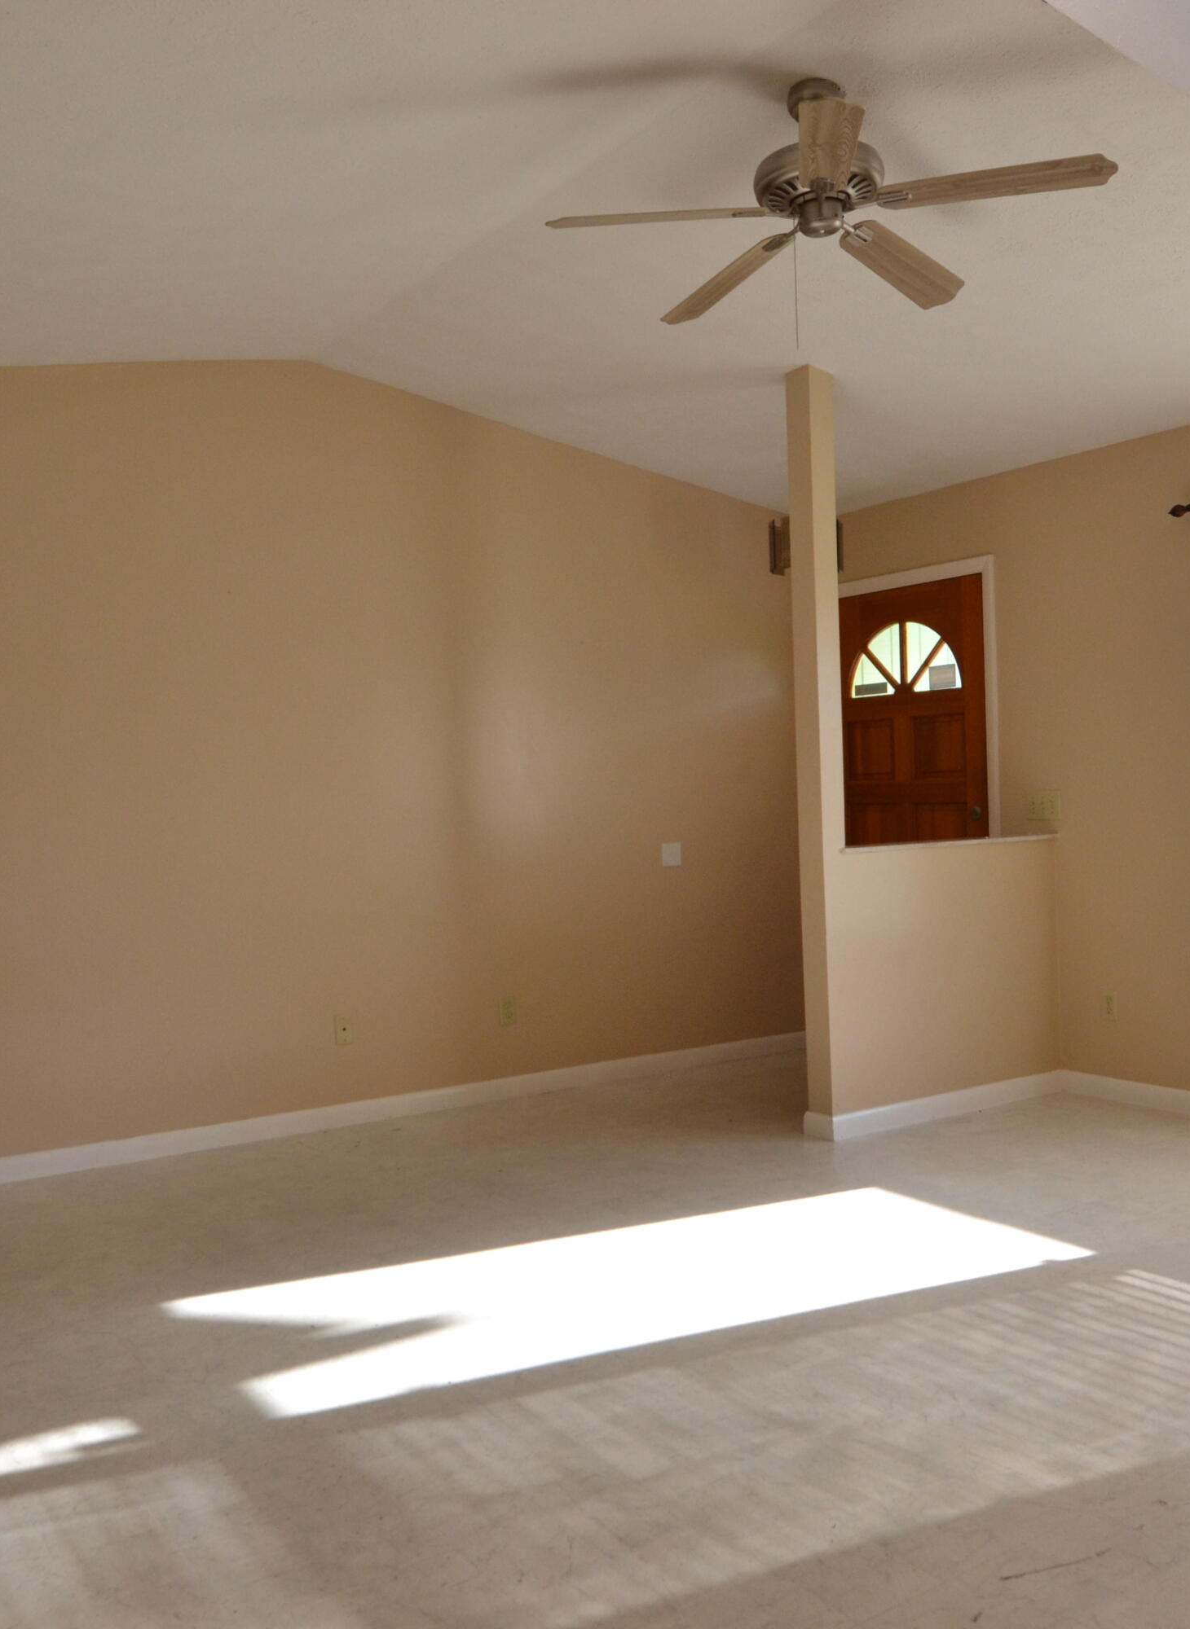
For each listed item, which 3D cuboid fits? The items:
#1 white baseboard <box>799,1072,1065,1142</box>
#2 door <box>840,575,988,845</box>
[{"bbox_3d":[1.274,1.056,5.268,1.228,0.086,0.170,-2,1,-34],"label":"white baseboard"},{"bbox_3d":[1.379,0.043,6.196,0.045,2.060,0.895,-2,1,-34],"label":"door"}]

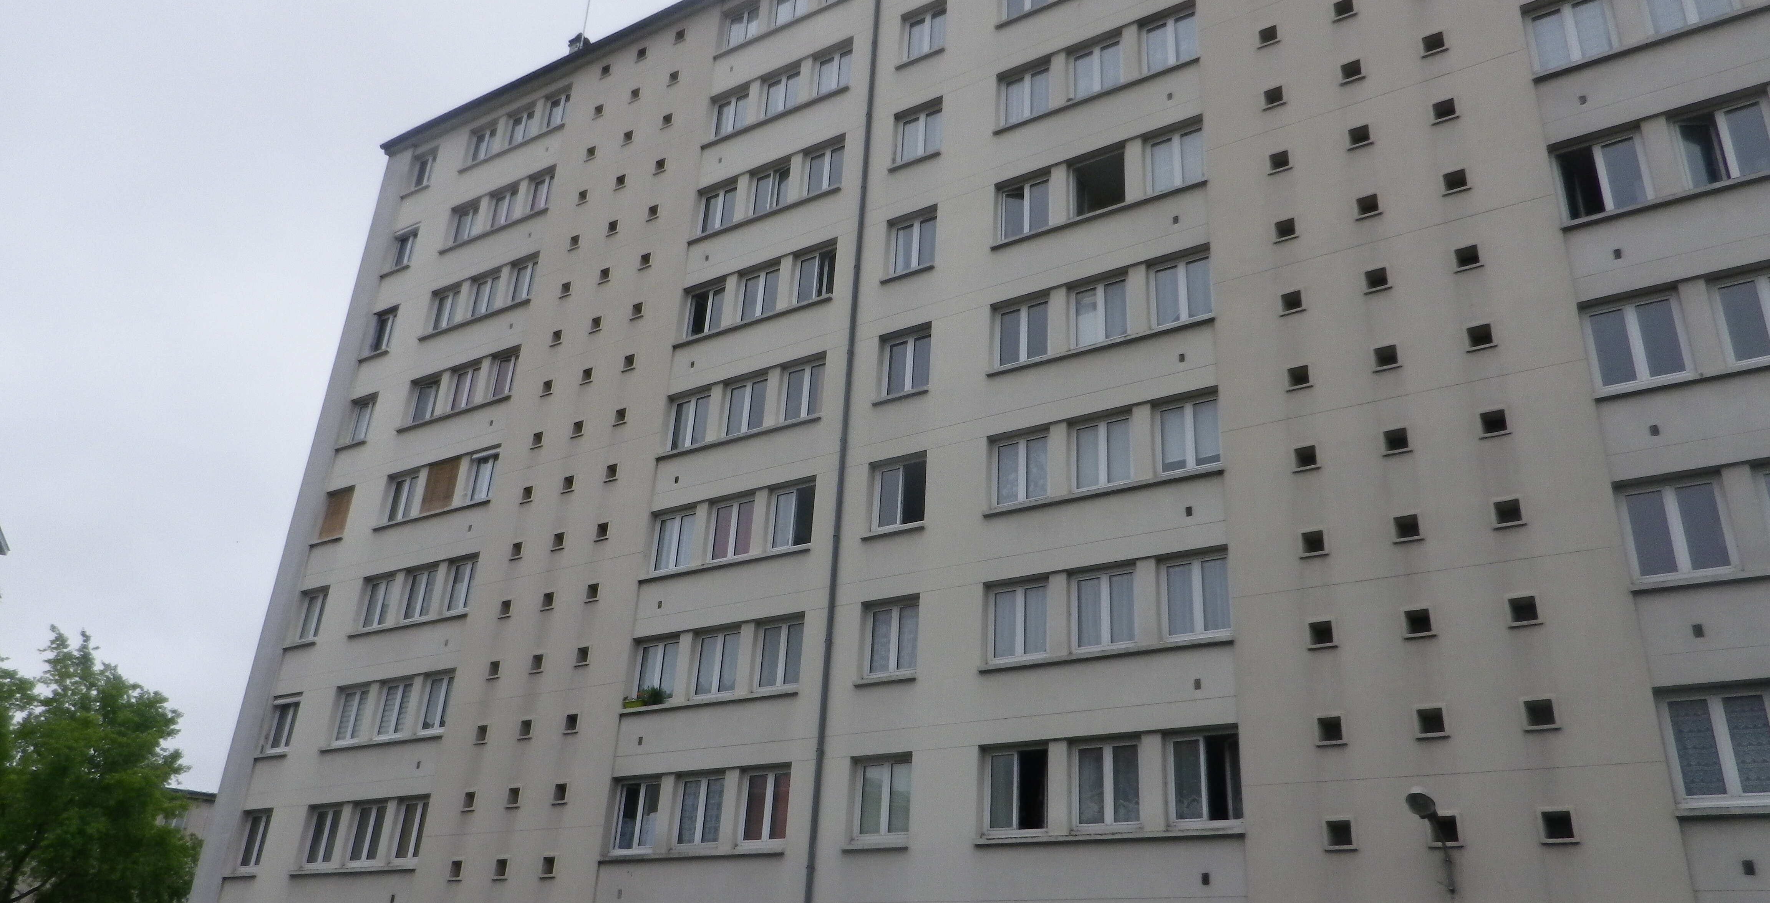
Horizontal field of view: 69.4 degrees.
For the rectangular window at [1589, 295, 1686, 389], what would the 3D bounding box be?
[{"bbox_3d":[10.220,-1.484,17.322,1.130,1.240,0.120,-13,-29,31],"label":"rectangular window"}]

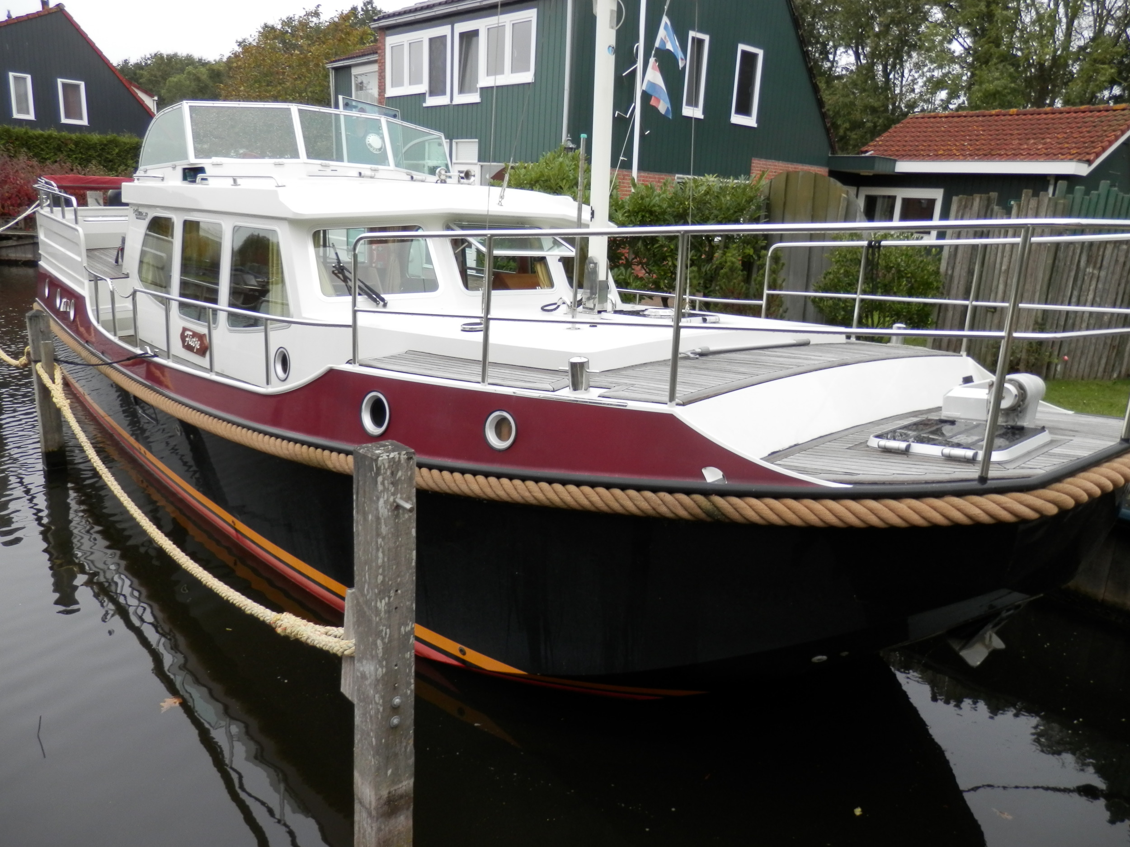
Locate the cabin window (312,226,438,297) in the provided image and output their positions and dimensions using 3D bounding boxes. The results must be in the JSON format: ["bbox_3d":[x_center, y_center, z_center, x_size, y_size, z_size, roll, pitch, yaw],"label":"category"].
[{"bbox_3d":[-1.170,-1.008,5.155,0.840,0.410,0.050,-10,6,-43],"label":"cabin window"}]

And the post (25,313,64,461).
[{"bbox_3d":[-3.990,-0.238,6.306,0.150,1.230,0.150,12,16,32],"label":"post"}]

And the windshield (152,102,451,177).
[{"bbox_3d":[-2.225,-2.535,7.604,2.562,0.594,2.050,-10,18,-43],"label":"windshield"}]

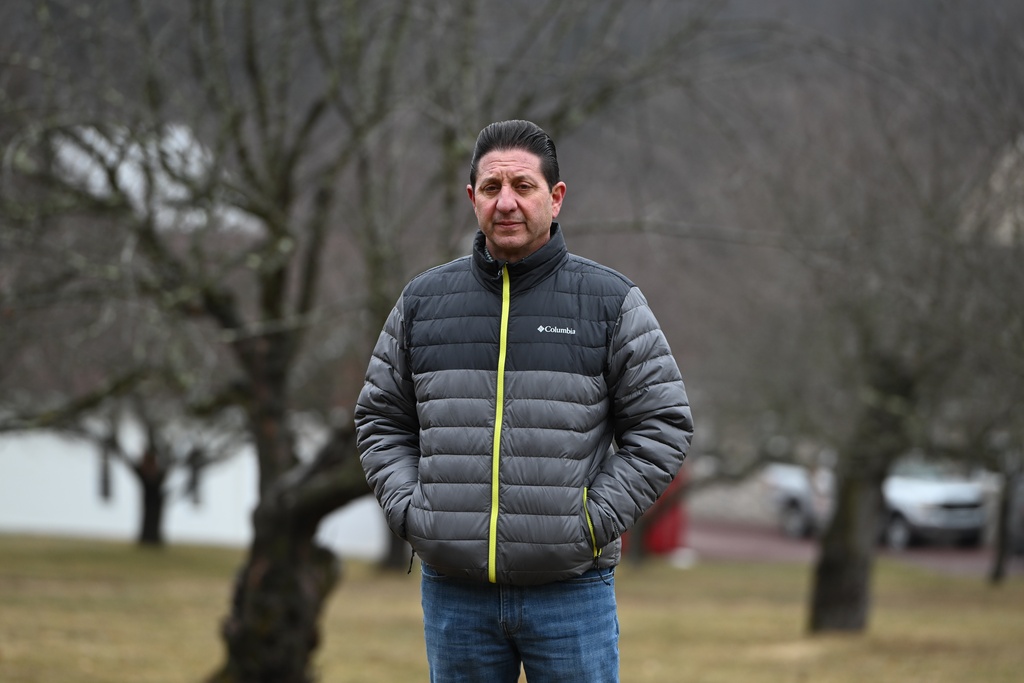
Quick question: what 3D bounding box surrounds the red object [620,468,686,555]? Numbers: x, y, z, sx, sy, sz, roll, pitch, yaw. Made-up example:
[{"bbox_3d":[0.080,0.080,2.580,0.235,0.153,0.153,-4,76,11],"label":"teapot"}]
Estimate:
[{"bbox_3d":[2.150,2.830,97.000,1.800,1.550,1.700,0,-2,0],"label":"red object"}]

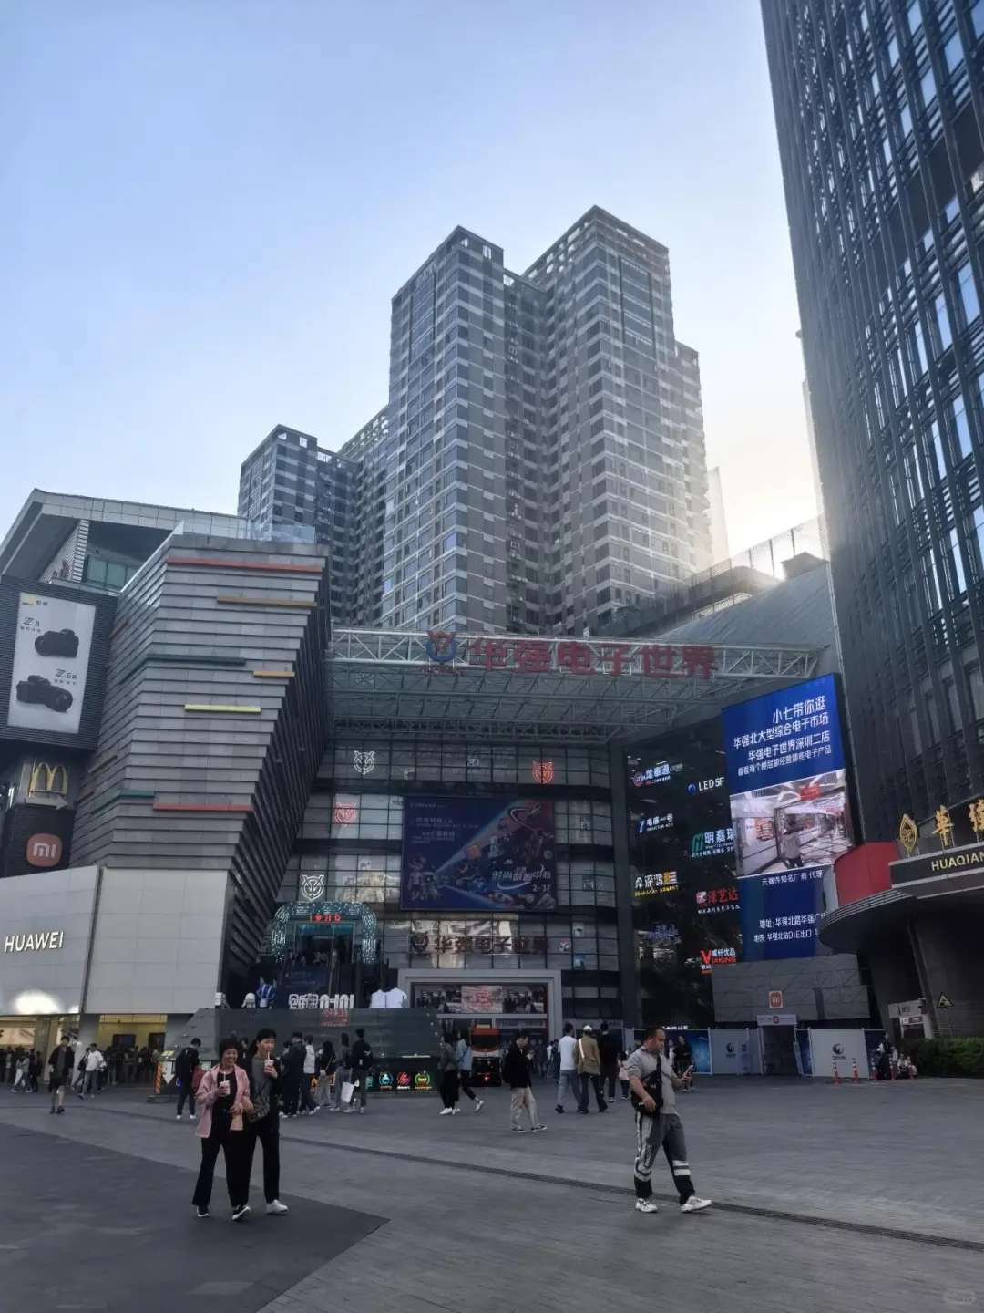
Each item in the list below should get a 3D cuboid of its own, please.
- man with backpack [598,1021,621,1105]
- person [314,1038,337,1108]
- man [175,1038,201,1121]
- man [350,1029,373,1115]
[{"bbox_3d":[2.737,9.554,23.240,0.530,1.778,0.450,-1,-20,3],"label":"man with backpack"},{"bbox_3d":[-4.168,10.486,24.777,0.460,1.556,0.380,9,-22,-25],"label":"person"},{"bbox_3d":[-6.718,9.334,21.835,0.480,1.652,0.420,-15,-25,34],"label":"man"},{"bbox_3d":[-2.880,9.108,21.720,0.500,1.741,0.420,5,-21,-14],"label":"man"}]

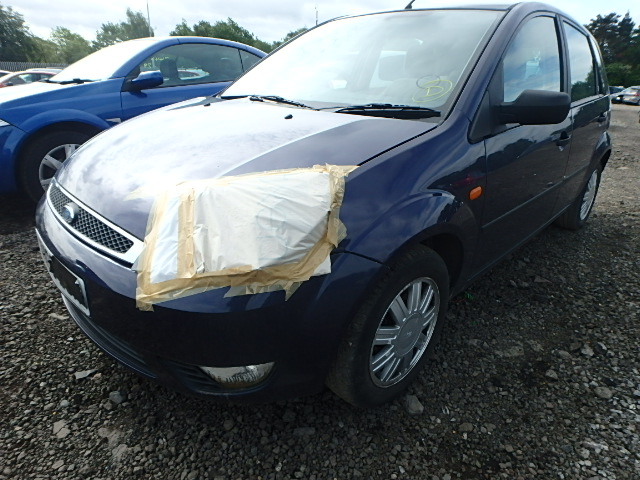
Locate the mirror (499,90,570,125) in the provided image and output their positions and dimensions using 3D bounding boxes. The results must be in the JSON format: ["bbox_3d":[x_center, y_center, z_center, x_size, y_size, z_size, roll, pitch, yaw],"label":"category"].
[{"bbox_3d":[0.757,-0.463,1.370,0.150,0.125,0.200,-20,31,-41],"label":"mirror"}]

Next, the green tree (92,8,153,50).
[{"bbox_3d":[-24.087,-24.576,49.247,7.148,8.304,6.807,-8,25,-22],"label":"green tree"}]

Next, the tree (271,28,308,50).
[{"bbox_3d":[-3.827,-25.556,54.210,5.787,7.253,5.512,0,23,-4],"label":"tree"}]

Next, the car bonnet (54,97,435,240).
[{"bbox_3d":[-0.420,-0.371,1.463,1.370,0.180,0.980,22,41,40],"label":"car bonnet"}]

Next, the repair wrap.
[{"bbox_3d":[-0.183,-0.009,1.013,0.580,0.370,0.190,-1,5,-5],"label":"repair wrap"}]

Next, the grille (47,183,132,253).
[{"bbox_3d":[-0.757,-0.071,1.229,0.100,0.120,0.800,-20,31,-41],"label":"grille"}]

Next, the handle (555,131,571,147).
[{"bbox_3d":[1.148,-0.479,1.833,0.180,0.065,0.050,-20,31,-41],"label":"handle"}]

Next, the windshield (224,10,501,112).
[{"bbox_3d":[0.161,-0.894,1.863,1.340,0.130,0.920,22,60,40],"label":"windshield"}]

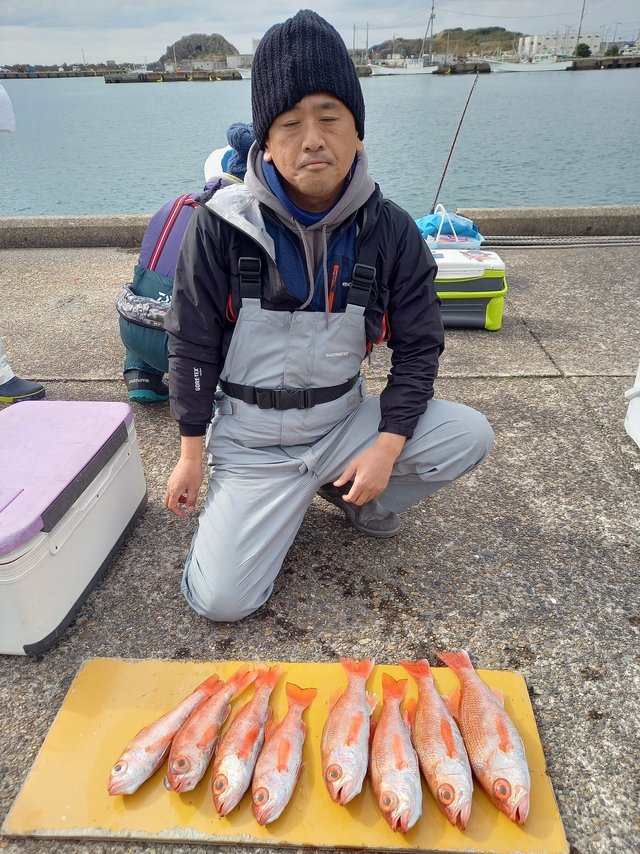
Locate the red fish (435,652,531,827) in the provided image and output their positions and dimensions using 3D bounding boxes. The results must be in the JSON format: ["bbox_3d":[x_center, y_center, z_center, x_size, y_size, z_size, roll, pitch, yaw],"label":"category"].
[{"bbox_3d":[0.313,0.545,1.143,0.113,0.059,0.354,-4,31,-6],"label":"red fish"}]

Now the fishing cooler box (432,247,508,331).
[{"bbox_3d":[0.626,-0.666,2.987,0.500,0.320,0.300,-1,30,0],"label":"fishing cooler box"}]

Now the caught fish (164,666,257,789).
[{"bbox_3d":[-0.206,0.548,1.162,0.077,0.046,0.281,11,32,19],"label":"caught fish"}]

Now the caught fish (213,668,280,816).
[{"bbox_3d":[-0.134,0.556,1.141,0.070,0.051,0.312,5,31,9],"label":"caught fish"}]

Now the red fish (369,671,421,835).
[{"bbox_3d":[0.136,0.569,1.115,0.084,0.050,0.303,2,30,4],"label":"red fish"}]

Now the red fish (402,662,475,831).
[{"bbox_3d":[0.220,0.555,1.130,0.094,0.056,0.336,-3,30,-4],"label":"red fish"}]

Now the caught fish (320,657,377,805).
[{"bbox_3d":[0.053,0.546,1.154,0.086,0.051,0.307,3,31,7],"label":"caught fish"}]

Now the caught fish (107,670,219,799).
[{"bbox_3d":[-0.275,0.560,1.142,0.074,0.047,0.284,17,35,27],"label":"caught fish"}]

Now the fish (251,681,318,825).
[{"bbox_3d":[-0.066,0.575,1.114,0.074,0.045,0.273,5,31,11],"label":"fish"}]

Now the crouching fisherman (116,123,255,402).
[{"bbox_3d":[-0.389,-0.616,2.301,0.680,0.950,0.520,-16,34,-24],"label":"crouching fisherman"}]

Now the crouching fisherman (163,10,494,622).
[{"bbox_3d":[0.017,-0.206,1.362,0.720,1.180,0.580,-2,30,-2],"label":"crouching fisherman"}]

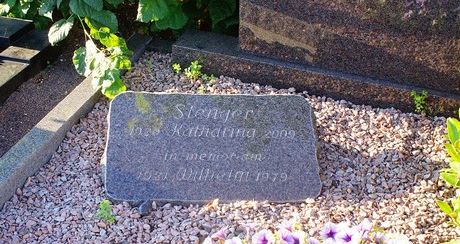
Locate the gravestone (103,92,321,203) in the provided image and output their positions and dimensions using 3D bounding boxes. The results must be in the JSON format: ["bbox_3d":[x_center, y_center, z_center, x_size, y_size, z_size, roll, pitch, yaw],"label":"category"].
[{"bbox_3d":[-0.051,0.087,1.954,0.605,0.085,0.362,1,58,-7],"label":"gravestone"}]

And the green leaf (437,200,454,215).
[{"bbox_3d":[0.567,0.227,1.750,0.057,0.011,0.024,41,49,18],"label":"green leaf"}]

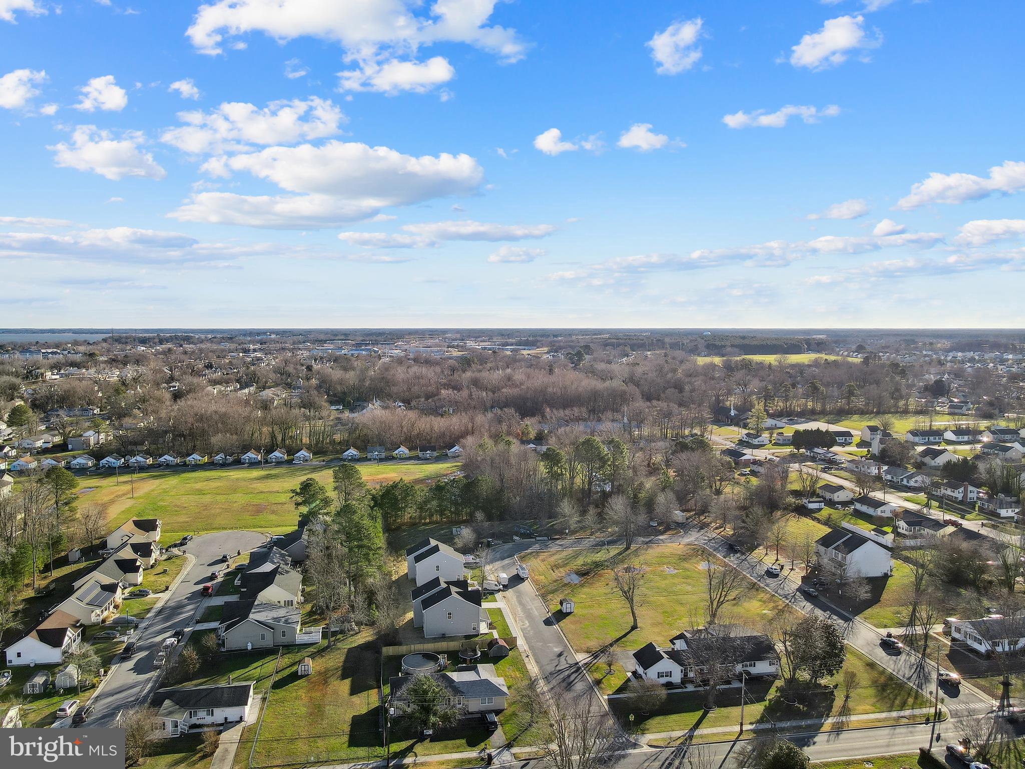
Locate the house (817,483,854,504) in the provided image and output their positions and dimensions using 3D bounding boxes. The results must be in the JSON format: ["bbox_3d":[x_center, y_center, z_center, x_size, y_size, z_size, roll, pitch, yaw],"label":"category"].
[{"bbox_3d":[125.214,41.670,274.786,8.710,4.850,10.890,-1,5,-10],"label":"house"}]

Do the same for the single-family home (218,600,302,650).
[{"bbox_3d":[-51.660,48.330,145.390,15.750,6.000,12.400,-1,5,-9],"label":"single-family home"}]

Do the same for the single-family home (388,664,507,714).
[{"bbox_3d":[-10.900,51.090,120.940,19.310,4.470,10.770,-1,5,-7],"label":"single-family home"}]

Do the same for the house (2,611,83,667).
[{"bbox_3d":[-90.330,49.140,138.830,10.260,5.440,12.700,-1,5,-8],"label":"house"}]

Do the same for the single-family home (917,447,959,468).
[{"bbox_3d":[206.071,34.844,344.966,14.850,7.030,13.370,-1,5,-10],"label":"single-family home"}]

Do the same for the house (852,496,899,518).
[{"bbox_3d":[129.377,43.337,254.377,8.410,4.850,13.270,-1,5,-10],"label":"house"}]

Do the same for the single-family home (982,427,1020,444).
[{"bbox_3d":[288.596,29.378,419.788,18.710,5.740,9.310,-1,5,-10],"label":"single-family home"}]

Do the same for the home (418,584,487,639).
[{"bbox_3d":[-12.100,46.900,147.850,13.410,8.430,6.300,-1,5,-10],"label":"home"}]

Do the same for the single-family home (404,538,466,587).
[{"bbox_3d":[-20.167,46.694,188.354,15.440,8.910,12.870,-1,5,-10],"label":"single-family home"}]

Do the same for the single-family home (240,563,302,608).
[{"bbox_3d":[-58.691,49.267,172.672,14.060,6.340,14.850,-1,5,-10],"label":"single-family home"}]

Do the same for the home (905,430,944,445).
[{"bbox_3d":[226.600,28.580,391.470,17.880,5.280,7.620,-1,5,-9],"label":"home"}]

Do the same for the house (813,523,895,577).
[{"bbox_3d":[88.750,43.470,185.430,13.820,9.150,11.990,-1,5,-8],"label":"house"}]

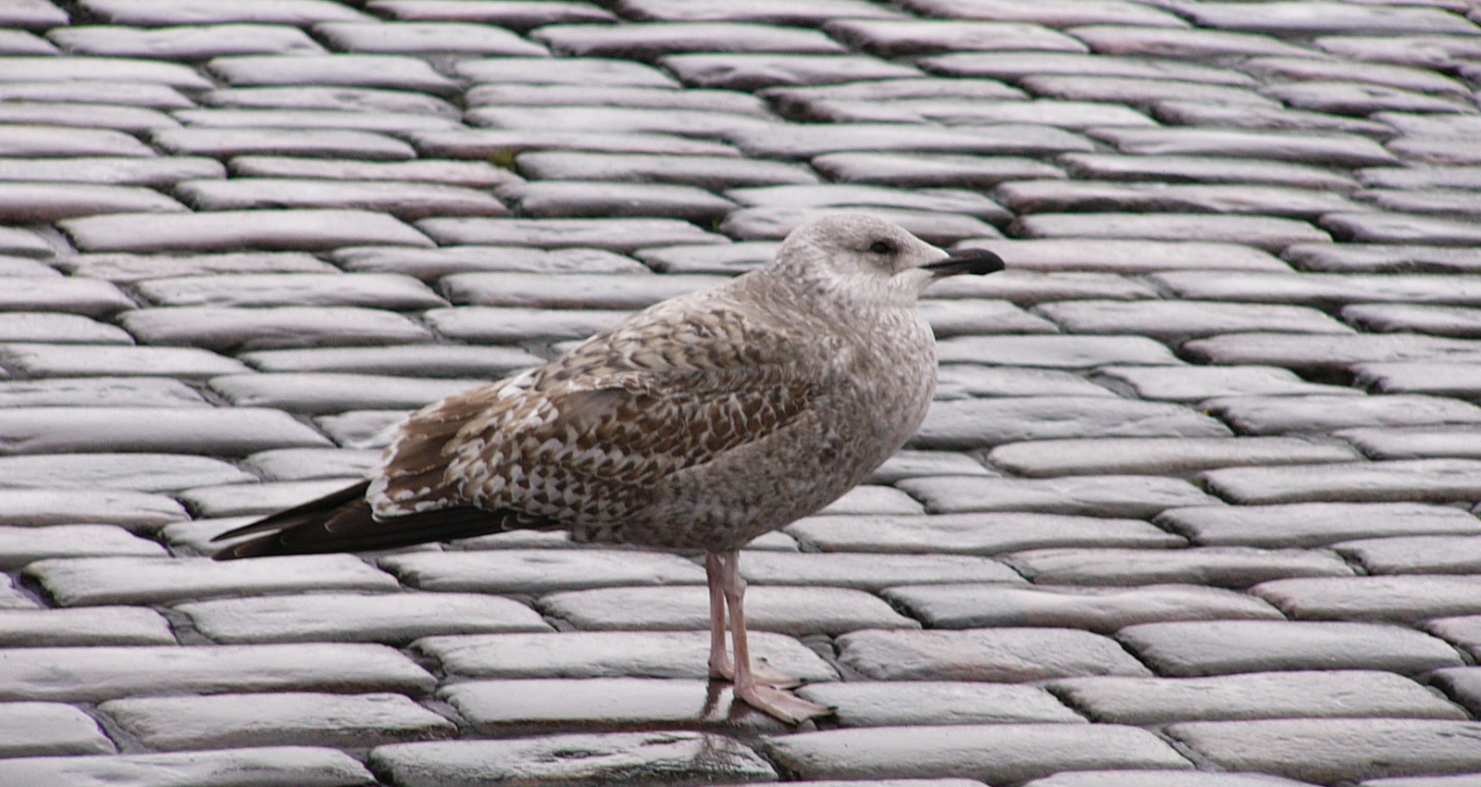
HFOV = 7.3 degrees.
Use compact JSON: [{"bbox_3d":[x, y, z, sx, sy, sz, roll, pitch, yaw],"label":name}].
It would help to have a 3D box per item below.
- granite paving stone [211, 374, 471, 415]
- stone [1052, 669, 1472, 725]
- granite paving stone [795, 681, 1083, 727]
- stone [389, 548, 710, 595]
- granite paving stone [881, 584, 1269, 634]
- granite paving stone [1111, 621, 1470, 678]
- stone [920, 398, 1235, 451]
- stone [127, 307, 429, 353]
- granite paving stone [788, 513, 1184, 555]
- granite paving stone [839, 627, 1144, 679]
[{"bbox_3d":[-0.274,0.048,8.370,0.203,0.100,0.118,0,12,-13],"label":"granite paving stone"},{"bbox_3d":[0.335,0.245,7.546,0.245,0.100,0.121,0,12,-13],"label":"stone"},{"bbox_3d":[0.116,0.242,7.031,0.165,0.110,0.109,1,12,-17],"label":"granite paving stone"},{"bbox_3d":[-0.130,0.168,7.825,0.201,0.100,0.118,0,12,-13],"label":"stone"},{"bbox_3d":[0.228,0.191,7.782,0.239,0.100,0.119,0,12,-13],"label":"granite paving stone"},{"bbox_3d":[0.341,0.212,7.264,0.213,0.110,0.124,1,12,-17],"label":"granite paving stone"},{"bbox_3d":[0.209,0.071,7.896,0.225,0.110,0.122,1,12,-17],"label":"stone"},{"bbox_3d":[-0.344,0.000,8.586,0.202,0.100,0.133,0,12,-13],"label":"stone"},{"bbox_3d":[0.167,0.144,7.995,0.256,0.100,0.111,0,12,-13],"label":"granite paving stone"},{"bbox_3d":[0.150,0.215,7.176,0.186,0.110,0.126,1,12,-17],"label":"granite paving stone"}]

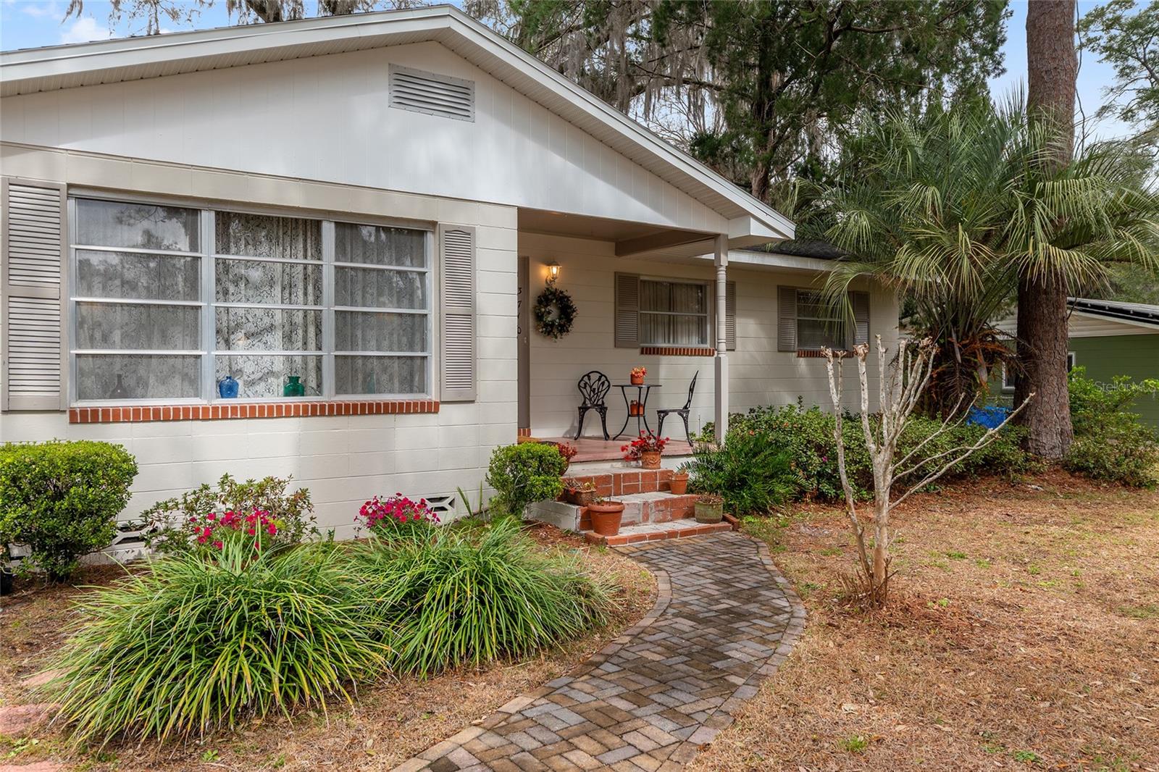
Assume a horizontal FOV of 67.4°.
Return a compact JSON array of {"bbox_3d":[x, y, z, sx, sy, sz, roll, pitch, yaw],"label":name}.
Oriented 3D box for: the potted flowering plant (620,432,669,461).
[{"bbox_3d":[0.639,0.643,8.394,0.440,0.360,0.400,0,1,0],"label":"potted flowering plant"}]

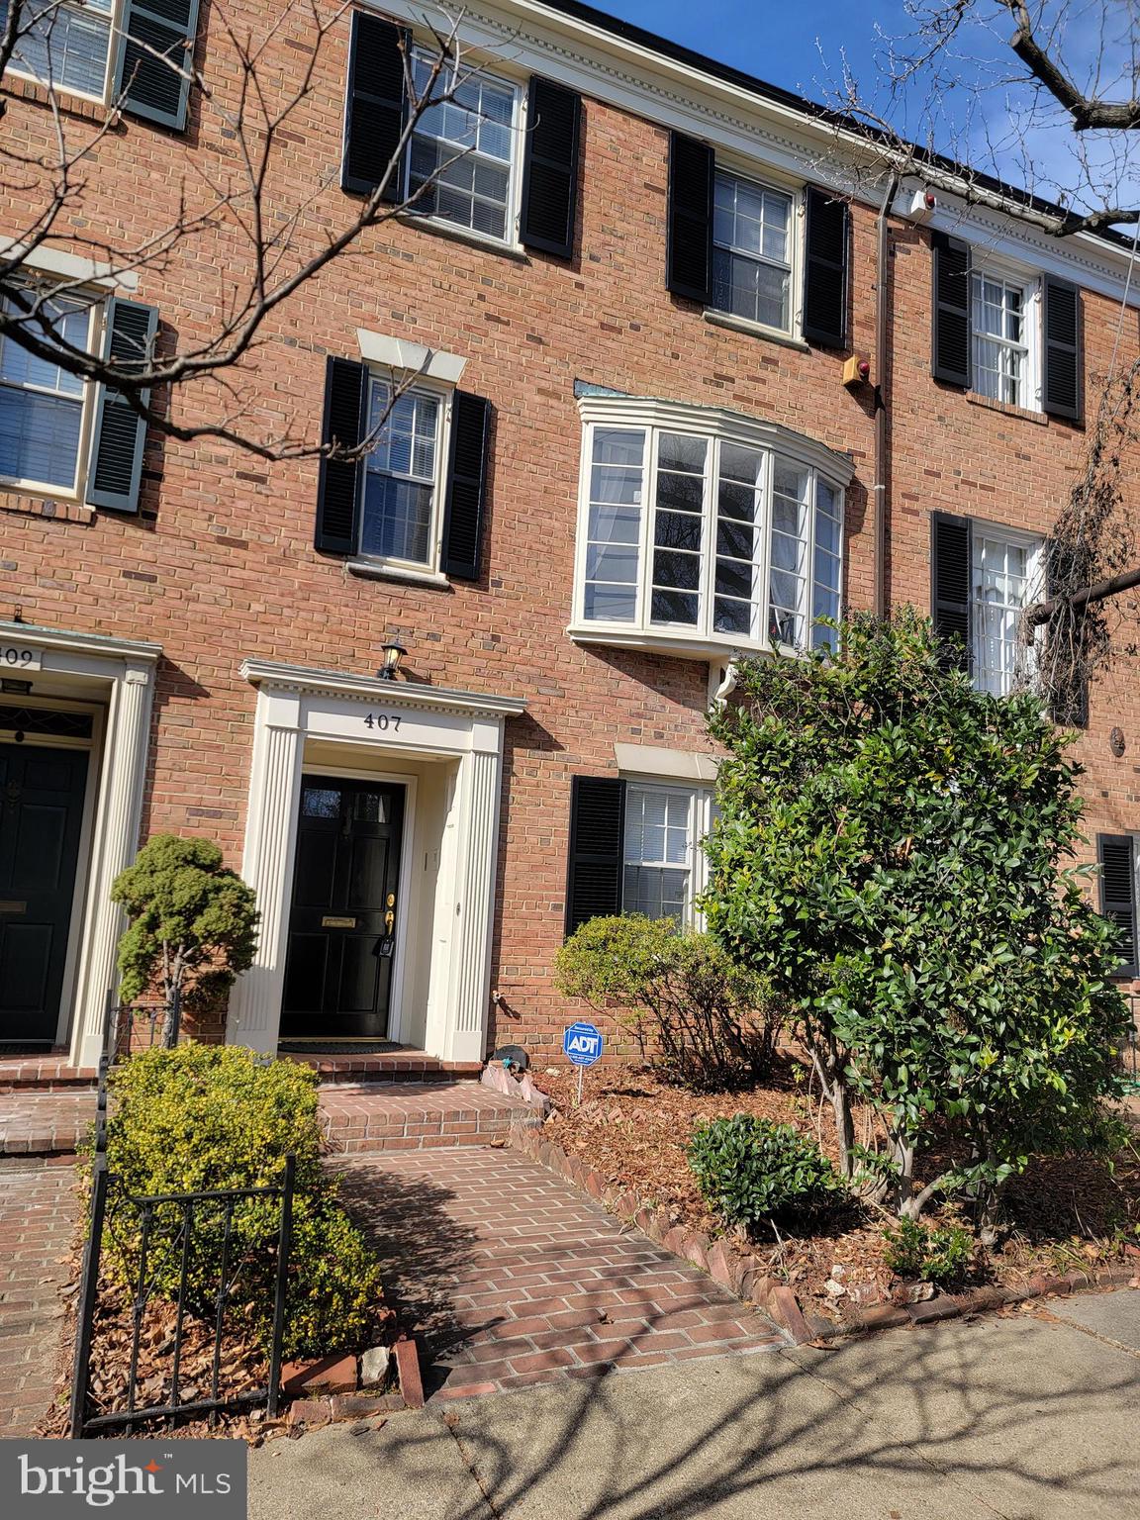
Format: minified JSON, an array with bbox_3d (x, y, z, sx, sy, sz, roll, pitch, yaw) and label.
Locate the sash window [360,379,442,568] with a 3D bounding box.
[{"bbox_3d":[-1.249,-2.153,7.899,0.610,1.381,0.110,7,-9,-23],"label":"sash window"}]

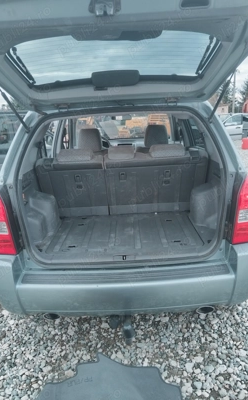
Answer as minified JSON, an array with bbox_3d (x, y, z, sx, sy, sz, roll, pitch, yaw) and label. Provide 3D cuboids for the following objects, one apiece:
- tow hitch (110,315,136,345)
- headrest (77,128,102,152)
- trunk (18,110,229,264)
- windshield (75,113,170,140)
[{"bbox_3d":[-0.010,0.745,1.776,0.150,0.160,0.200,-3,16,2],"label":"tow hitch"},{"bbox_3d":[-0.384,-0.690,3.465,0.260,0.260,0.140,-3,16,2],"label":"headrest"},{"bbox_3d":[-0.017,-0.140,2.078,1.300,0.940,0.760,-3,16,2],"label":"trunk"},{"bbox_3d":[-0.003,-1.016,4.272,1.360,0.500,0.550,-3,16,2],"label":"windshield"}]

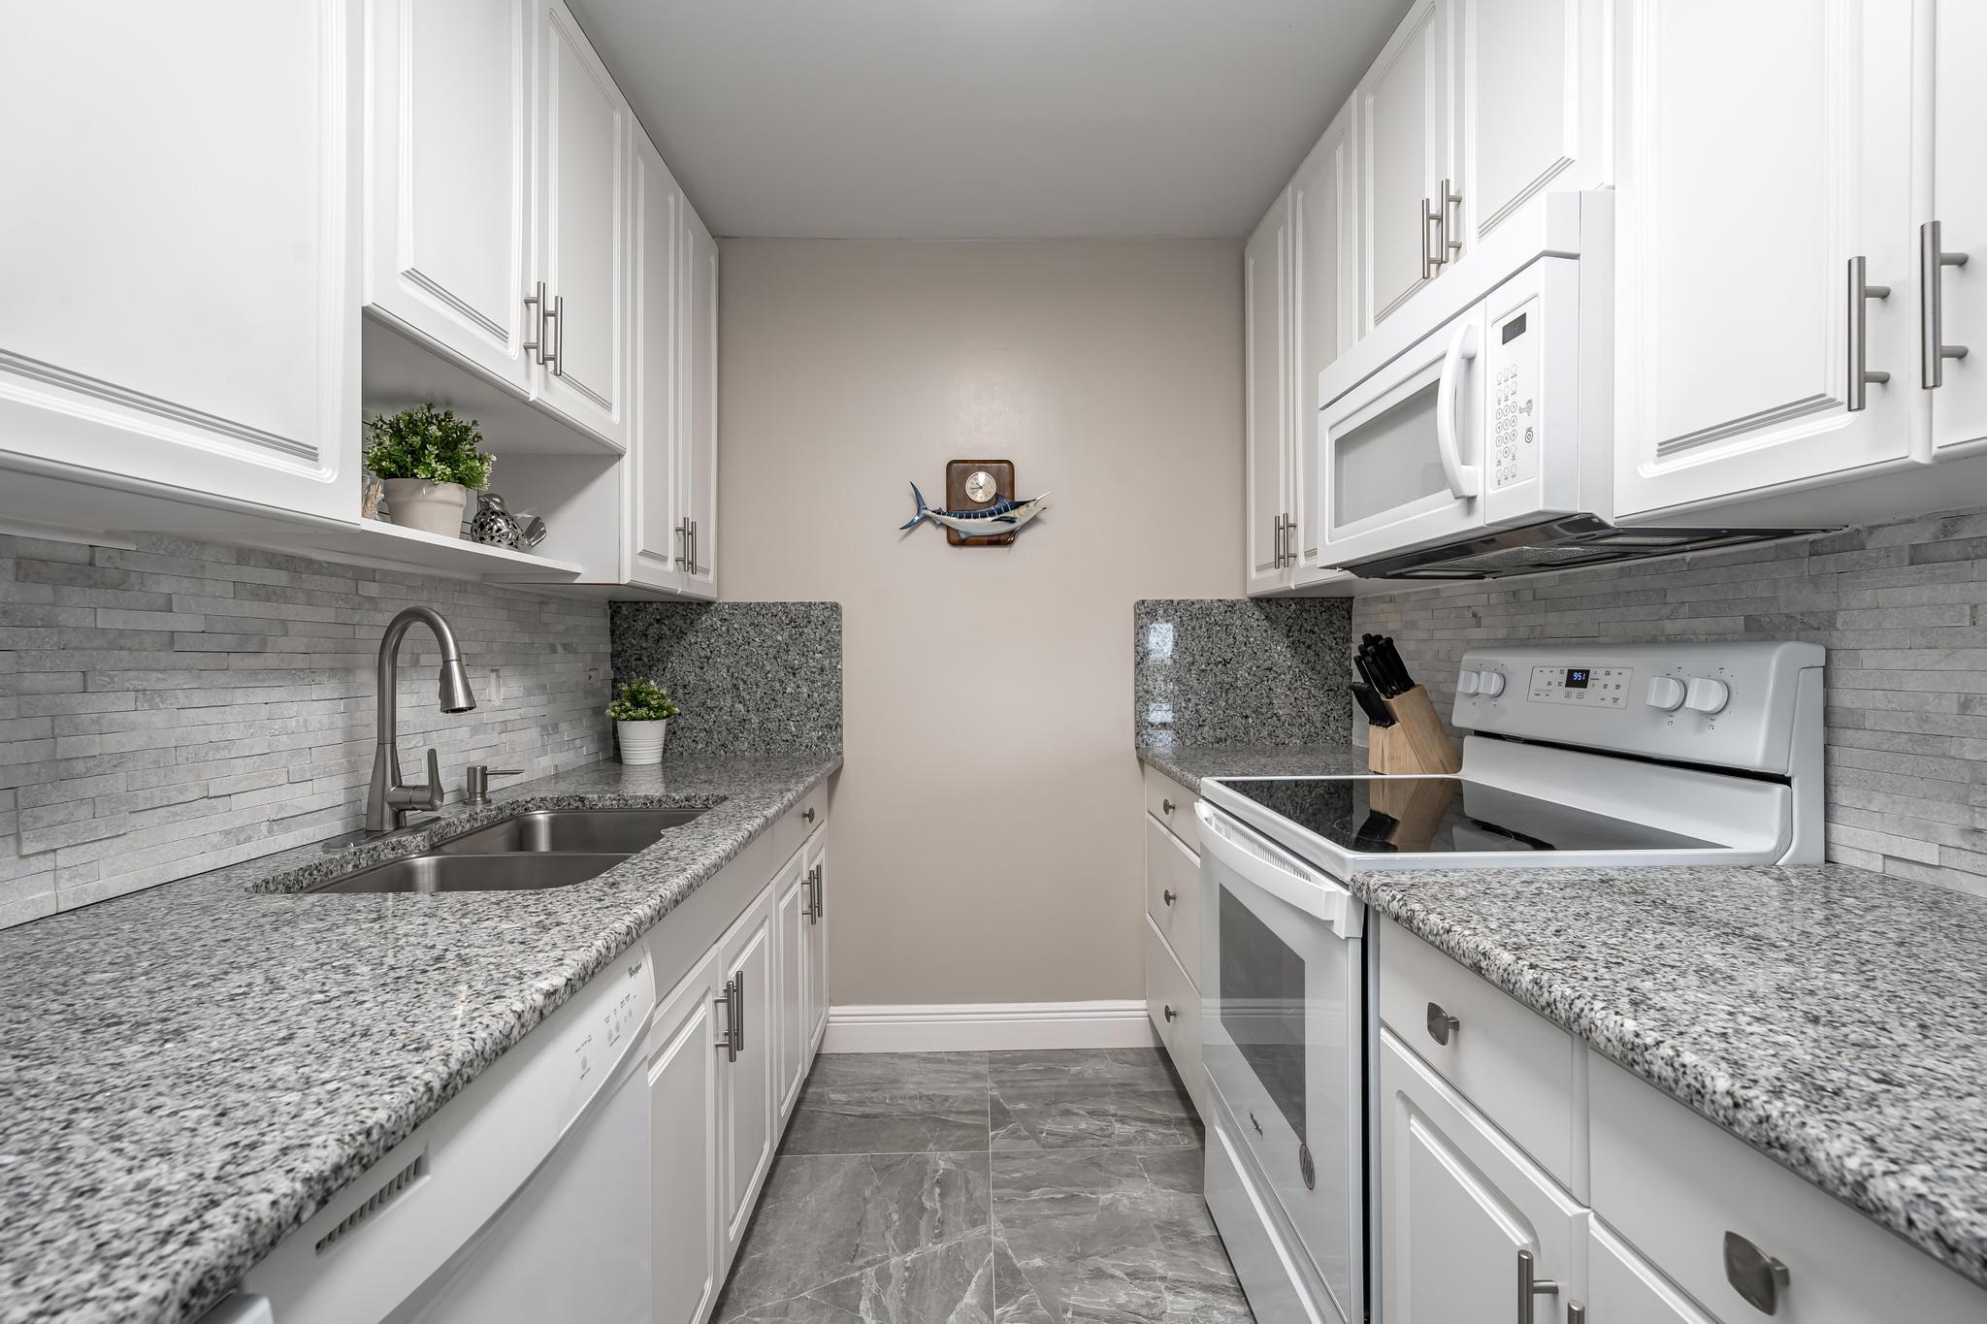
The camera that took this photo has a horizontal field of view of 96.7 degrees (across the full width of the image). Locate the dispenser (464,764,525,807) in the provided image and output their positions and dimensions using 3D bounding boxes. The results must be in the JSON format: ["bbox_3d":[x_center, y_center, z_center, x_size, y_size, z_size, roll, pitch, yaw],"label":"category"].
[{"bbox_3d":[-1.015,0.250,1.798,0.121,0.077,0.050,0,0,-1],"label":"dispenser"}]

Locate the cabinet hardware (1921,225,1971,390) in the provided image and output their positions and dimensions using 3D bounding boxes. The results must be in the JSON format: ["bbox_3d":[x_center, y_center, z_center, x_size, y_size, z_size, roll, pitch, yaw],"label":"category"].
[{"bbox_3d":[0.793,-0.298,0.737,0.037,0.137,0.012,0,0,-1],"label":"cabinet hardware"}]

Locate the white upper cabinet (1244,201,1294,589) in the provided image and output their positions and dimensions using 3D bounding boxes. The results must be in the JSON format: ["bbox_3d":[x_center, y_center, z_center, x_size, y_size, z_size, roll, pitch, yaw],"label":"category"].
[{"bbox_3d":[0.936,-0.725,2.486,0.326,1.046,0.390,0,0,-1],"label":"white upper cabinet"}]

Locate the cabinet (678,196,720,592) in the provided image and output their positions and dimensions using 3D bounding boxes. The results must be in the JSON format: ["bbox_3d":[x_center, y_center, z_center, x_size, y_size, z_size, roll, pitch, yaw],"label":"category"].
[{"bbox_3d":[-0.989,-0.724,2.473,0.328,1.073,0.343,0,0,-1],"label":"cabinet"}]

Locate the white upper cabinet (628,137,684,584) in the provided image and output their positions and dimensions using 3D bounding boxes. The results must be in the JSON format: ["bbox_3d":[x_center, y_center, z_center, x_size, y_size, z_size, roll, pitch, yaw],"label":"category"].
[{"bbox_3d":[-0.981,-0.722,2.131,0.328,1.073,0.343,0,0,-1],"label":"white upper cabinet"}]

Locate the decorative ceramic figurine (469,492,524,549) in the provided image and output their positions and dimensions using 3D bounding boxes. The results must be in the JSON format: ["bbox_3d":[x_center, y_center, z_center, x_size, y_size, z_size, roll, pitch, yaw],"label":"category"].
[{"bbox_3d":[-0.986,-0.275,1.792,0.095,0.127,0.155,0,1,38],"label":"decorative ceramic figurine"}]

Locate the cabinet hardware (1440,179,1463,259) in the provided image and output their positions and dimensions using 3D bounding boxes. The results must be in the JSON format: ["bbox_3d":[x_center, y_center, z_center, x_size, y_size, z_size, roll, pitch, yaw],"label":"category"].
[{"bbox_3d":[0.777,-0.750,1.496,0.037,0.139,0.012,0,0,-1],"label":"cabinet hardware"}]

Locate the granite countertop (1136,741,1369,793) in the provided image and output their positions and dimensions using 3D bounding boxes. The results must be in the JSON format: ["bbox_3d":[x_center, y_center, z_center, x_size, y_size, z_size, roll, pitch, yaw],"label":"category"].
[{"bbox_3d":[0.772,0.282,2.300,0.670,0.035,0.760,0,0,-1],"label":"granite countertop"}]

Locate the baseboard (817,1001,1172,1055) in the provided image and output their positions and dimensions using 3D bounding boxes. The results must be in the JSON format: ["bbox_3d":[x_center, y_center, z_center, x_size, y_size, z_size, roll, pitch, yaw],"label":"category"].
[{"bbox_3d":[-0.003,1.105,2.673,1.028,0.143,0.018,0,0,-1],"label":"baseboard"}]

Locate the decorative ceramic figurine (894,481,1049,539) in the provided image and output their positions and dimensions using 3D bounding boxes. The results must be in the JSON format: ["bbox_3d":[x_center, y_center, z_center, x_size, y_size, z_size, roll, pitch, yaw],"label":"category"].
[{"bbox_3d":[-0.059,-0.451,2.626,0.451,0.173,0.060,0,0,-1],"label":"decorative ceramic figurine"}]

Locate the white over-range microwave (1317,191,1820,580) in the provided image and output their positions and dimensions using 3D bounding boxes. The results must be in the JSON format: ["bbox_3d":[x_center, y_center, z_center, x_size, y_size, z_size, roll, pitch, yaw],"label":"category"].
[{"bbox_3d":[0.885,-0.394,1.521,0.440,0.440,0.758,0,0,-1],"label":"white over-range microwave"}]

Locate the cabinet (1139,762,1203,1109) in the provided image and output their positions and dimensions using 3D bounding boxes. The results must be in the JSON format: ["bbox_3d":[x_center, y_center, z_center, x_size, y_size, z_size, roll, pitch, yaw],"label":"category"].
[{"bbox_3d":[0.784,0.732,2.304,0.635,0.865,0.765,0,0,-1],"label":"cabinet"}]

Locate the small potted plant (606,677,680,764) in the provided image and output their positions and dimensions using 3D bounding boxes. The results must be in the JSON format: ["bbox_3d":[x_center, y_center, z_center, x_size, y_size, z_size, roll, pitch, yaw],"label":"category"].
[{"bbox_3d":[-0.985,0.163,2.480,0.200,0.240,0.200,0,0,-1],"label":"small potted plant"}]

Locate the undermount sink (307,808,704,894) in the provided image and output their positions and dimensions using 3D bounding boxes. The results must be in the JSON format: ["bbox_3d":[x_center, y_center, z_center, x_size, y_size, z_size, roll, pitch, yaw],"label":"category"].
[{"bbox_3d":[-0.713,0.408,1.430,0.425,0.205,0.765,0,0,-1],"label":"undermount sink"}]

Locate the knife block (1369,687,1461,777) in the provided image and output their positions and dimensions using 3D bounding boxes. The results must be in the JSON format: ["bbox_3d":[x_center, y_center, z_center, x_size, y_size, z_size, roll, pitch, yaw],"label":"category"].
[{"bbox_3d":[0.997,0.159,2.089,0.175,0.208,0.090,0,0,-1],"label":"knife block"}]

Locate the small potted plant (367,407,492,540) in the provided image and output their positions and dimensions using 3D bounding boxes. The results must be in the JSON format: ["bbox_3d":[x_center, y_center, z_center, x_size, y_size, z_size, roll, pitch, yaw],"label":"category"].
[{"bbox_3d":[-0.986,-0.324,1.541,0.190,0.245,0.190,0,0,-1],"label":"small potted plant"}]

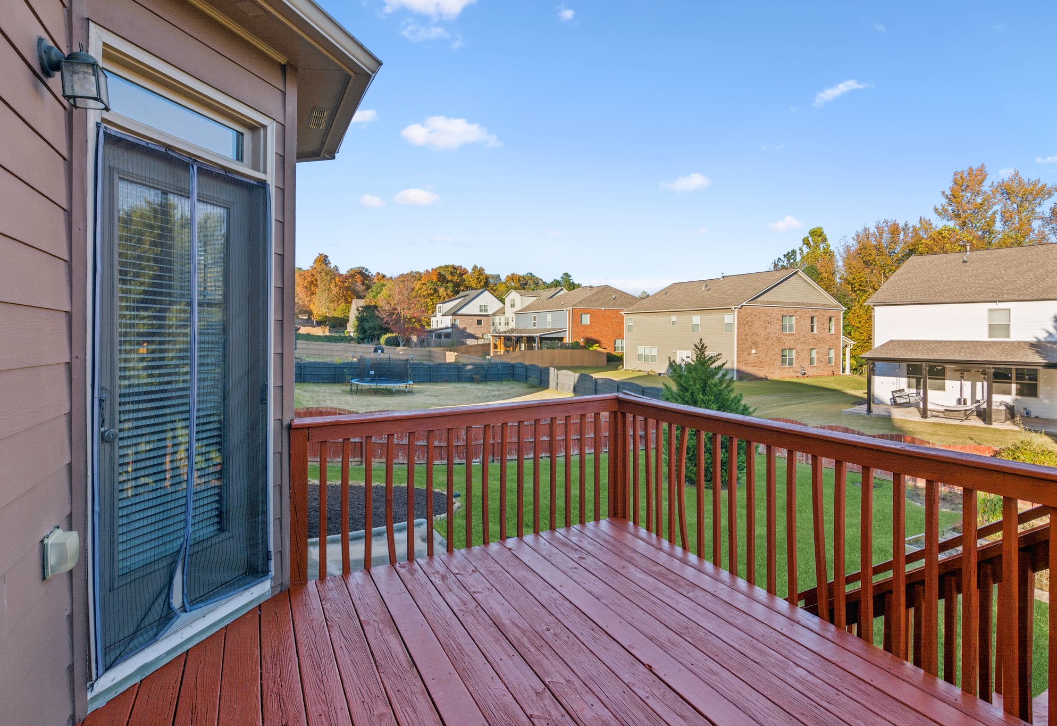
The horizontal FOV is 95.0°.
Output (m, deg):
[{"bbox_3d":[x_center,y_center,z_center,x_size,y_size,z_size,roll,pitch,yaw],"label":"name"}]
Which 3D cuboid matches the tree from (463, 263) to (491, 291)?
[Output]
[{"bbox_3d":[-12.871,-16.197,122.000,7.080,17.810,7.080,0,2,0],"label":"tree"}]

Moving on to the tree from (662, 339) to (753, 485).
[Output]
[{"bbox_3d":[5.982,1.609,16.200,3.050,4.810,3.050,0,2,0],"label":"tree"}]

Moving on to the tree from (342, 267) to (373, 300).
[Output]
[{"bbox_3d":[-46.538,-17.872,132.000,8.820,17.180,8.820,0,2,0],"label":"tree"}]

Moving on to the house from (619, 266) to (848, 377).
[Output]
[{"bbox_3d":[21.121,-4.121,50.097,18.600,9.700,13.900,-1,2,-32],"label":"house"}]

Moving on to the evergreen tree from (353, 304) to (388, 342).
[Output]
[{"bbox_3d":[-28.531,-7.037,87.000,6.430,7.040,6.430,0,2,0],"label":"evergreen tree"}]

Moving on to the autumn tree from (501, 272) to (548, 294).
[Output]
[{"bbox_3d":[-1.029,-16.001,130.000,12.340,16.920,12.340,0,2,0],"label":"autumn tree"}]

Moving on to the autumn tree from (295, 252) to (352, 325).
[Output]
[{"bbox_3d":[-49.158,-17.644,116.000,14.480,17.340,14.480,0,2,0],"label":"autumn tree"}]

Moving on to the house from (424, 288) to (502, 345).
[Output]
[{"bbox_3d":[-12.523,-9.487,101.685,19.900,11.300,10.300,-1,3,-37],"label":"house"}]

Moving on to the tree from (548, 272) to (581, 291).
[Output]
[{"bbox_3d":[10.089,-16.617,135.000,9.020,17.570,9.020,0,2,0],"label":"tree"}]

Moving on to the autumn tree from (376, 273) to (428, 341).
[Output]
[{"bbox_3d":[-21.008,-9.044,81.000,8.830,12.390,8.830,0,2,0],"label":"autumn tree"}]

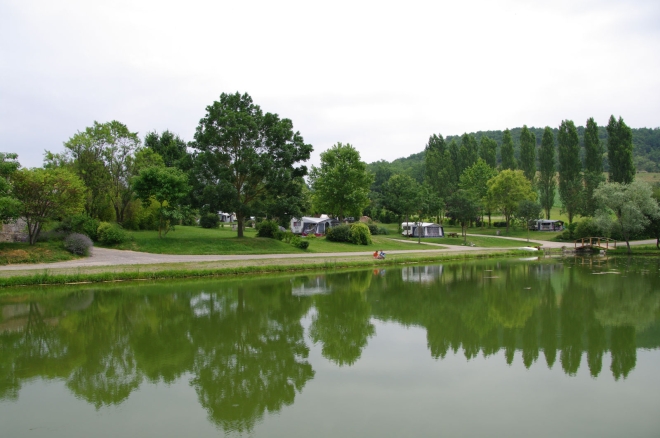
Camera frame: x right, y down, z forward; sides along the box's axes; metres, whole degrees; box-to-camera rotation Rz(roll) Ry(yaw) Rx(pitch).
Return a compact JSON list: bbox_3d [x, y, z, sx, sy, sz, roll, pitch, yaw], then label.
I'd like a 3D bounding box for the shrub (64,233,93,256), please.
[{"bbox_3d":[-20.565,2.130,40.500,2.380,2.050,2.300,0,-2,0],"label":"shrub"}]

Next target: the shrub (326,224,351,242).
[{"bbox_3d":[1.152,1.855,63.243,3.200,2.300,3.040,0,-2,1],"label":"shrub"}]

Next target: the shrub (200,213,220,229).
[{"bbox_3d":[-18.957,0.238,78.416,3.080,2.540,2.930,0,-2,-14],"label":"shrub"}]

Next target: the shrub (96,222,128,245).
[{"bbox_3d":[-21.457,1.470,48.431,2.600,2.250,2.470,1,-2,-24],"label":"shrub"}]

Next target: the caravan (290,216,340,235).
[{"bbox_3d":[-2.100,1.060,71.500,4.700,2.600,5.300,-2,-2,40],"label":"caravan"}]

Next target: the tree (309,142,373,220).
[{"bbox_3d":[1.600,-5.040,75.500,9.600,13.290,9.200,0,-2,0],"label":"tree"}]

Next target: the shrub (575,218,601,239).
[{"bbox_3d":[40.630,1.660,78.000,4.200,3.470,4.000,0,-2,0],"label":"shrub"}]

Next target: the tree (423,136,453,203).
[{"bbox_3d":[28.243,-10.022,128.667,7.120,23.950,6.760,-1,-2,12],"label":"tree"}]

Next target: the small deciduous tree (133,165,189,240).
[{"bbox_3d":[-16.190,-1.590,47.500,5.500,6.920,5.300,0,-2,0],"label":"small deciduous tree"}]

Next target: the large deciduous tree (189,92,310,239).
[{"bbox_3d":[-9.156,-6.379,58.395,14.010,17.130,13.310,0,-2,-9],"label":"large deciduous tree"}]

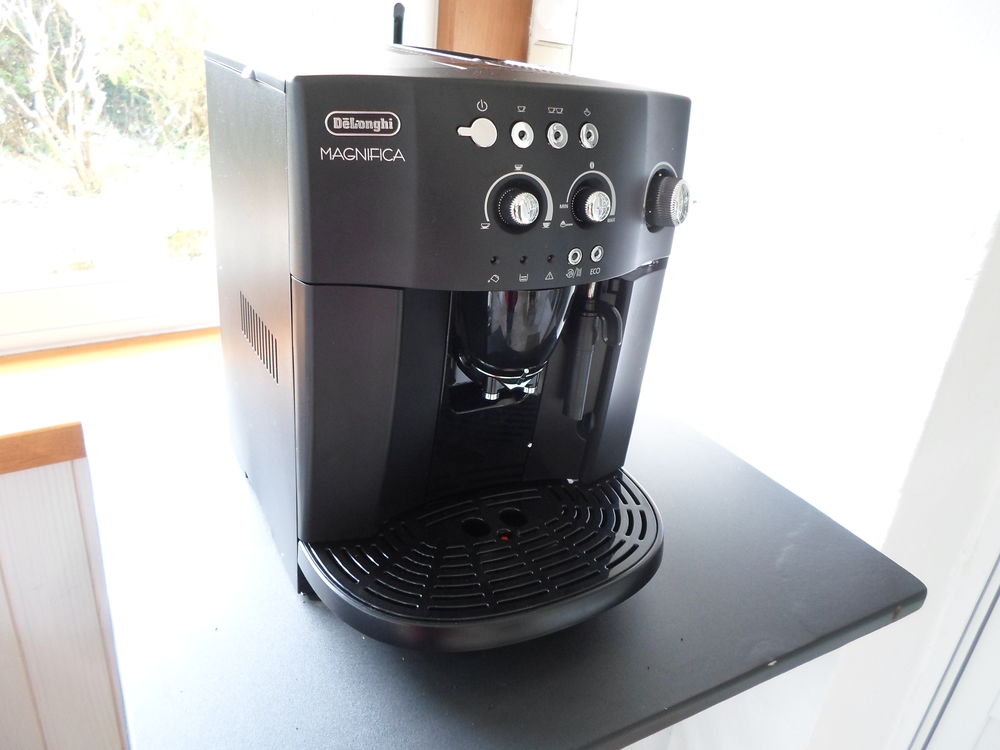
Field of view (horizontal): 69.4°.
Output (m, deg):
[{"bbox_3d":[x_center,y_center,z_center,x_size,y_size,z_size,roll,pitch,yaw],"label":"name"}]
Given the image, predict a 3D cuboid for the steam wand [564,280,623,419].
[{"bbox_3d":[0.071,-0.018,0.540,0.042,0.111,0.024,-9,29,-29],"label":"steam wand"}]

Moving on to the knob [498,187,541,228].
[{"bbox_3d":[0.012,-0.099,0.426,0.022,0.022,0.016,-8,18,-27],"label":"knob"}]

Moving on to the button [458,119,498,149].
[{"bbox_3d":[-0.012,-0.136,0.406,0.025,0.016,0.005,-6,17,-25],"label":"button"}]

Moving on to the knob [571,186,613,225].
[{"bbox_3d":[0.059,-0.106,0.453,0.022,0.022,0.016,-11,19,-32],"label":"knob"}]

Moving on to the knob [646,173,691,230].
[{"bbox_3d":[0.118,-0.119,0.501,0.020,0.035,0.035,12,24,33],"label":"knob"}]

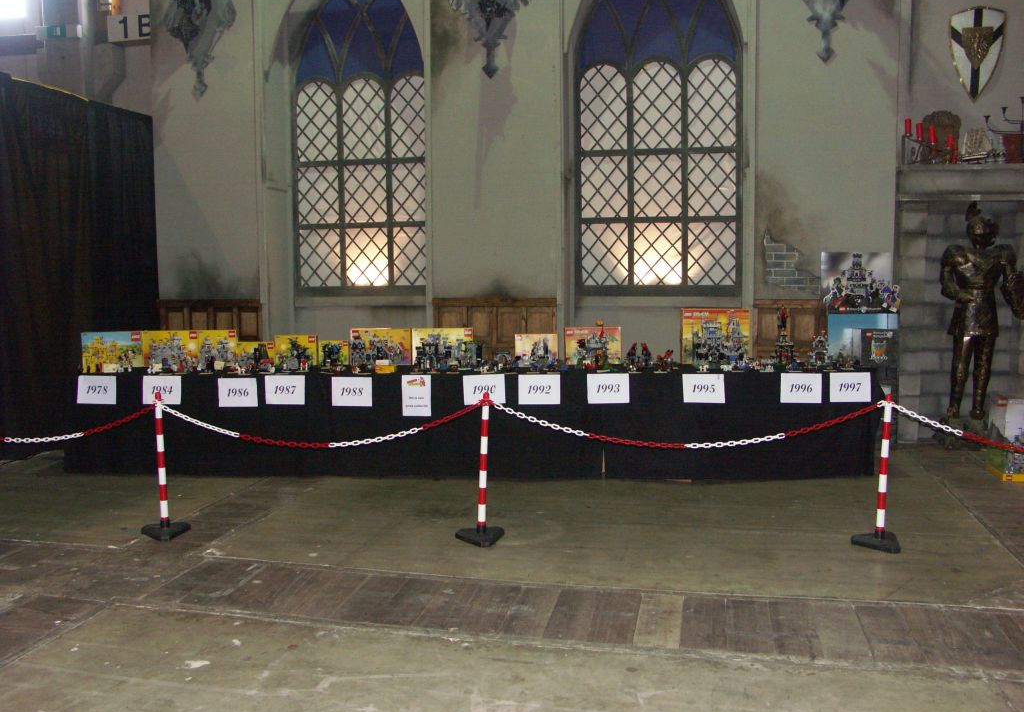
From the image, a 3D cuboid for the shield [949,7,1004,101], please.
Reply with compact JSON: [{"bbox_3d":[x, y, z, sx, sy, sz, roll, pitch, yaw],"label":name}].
[{"bbox_3d":[3.919,-2.544,7.216,0.441,0.791,0.070,1,5,12],"label":"shield"}]

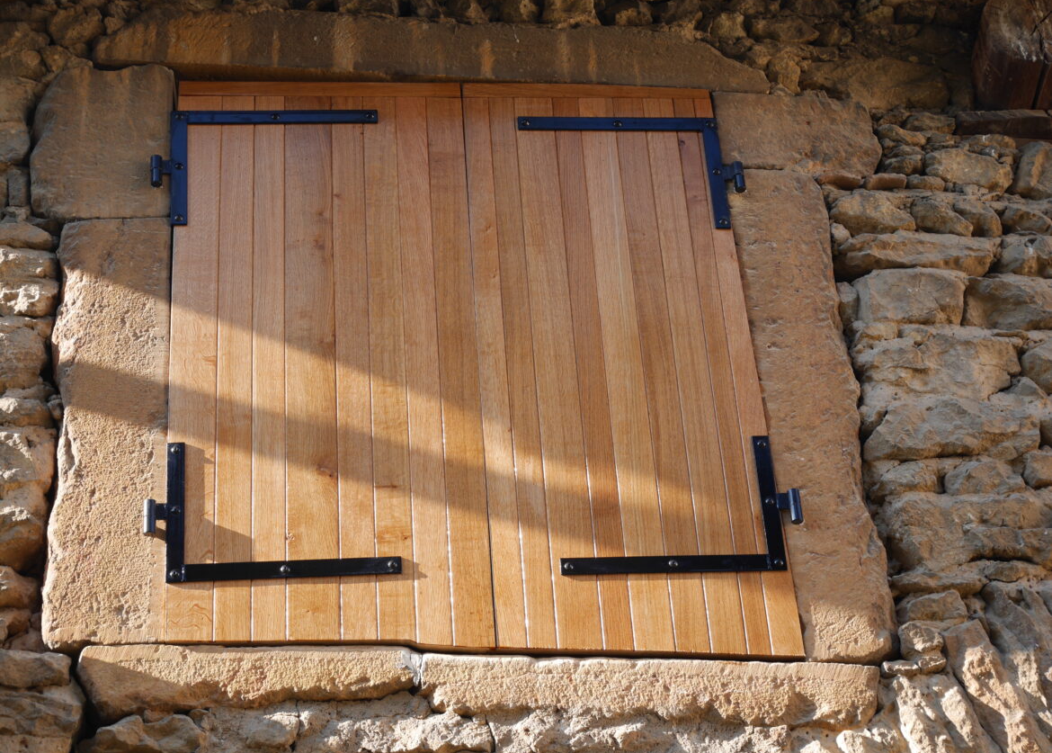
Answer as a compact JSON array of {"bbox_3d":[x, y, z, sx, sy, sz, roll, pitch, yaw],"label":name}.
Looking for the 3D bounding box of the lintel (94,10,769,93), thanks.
[{"bbox_3d":[-0.215,-0.697,4.551,1.534,0.208,0.200,1,-32,-5],"label":"lintel"}]

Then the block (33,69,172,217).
[{"bbox_3d":[-1.010,-0.507,4.705,0.328,0.467,0.200,-1,-32,-6],"label":"block"}]

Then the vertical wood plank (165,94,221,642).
[{"bbox_3d":[-0.738,-0.061,4.355,0.106,1.434,0.030,-1,-32,-6],"label":"vertical wood plank"}]

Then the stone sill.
[{"bbox_3d":[-0.087,0.642,3.759,1.522,0.154,0.220,1,-32,-5],"label":"stone sill"}]

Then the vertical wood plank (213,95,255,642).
[{"bbox_3d":[-0.594,-0.056,3.995,0.071,1.309,0.028,0,-31,-7],"label":"vertical wood plank"}]

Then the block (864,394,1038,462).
[{"bbox_3d":[0.877,0.142,4.102,0.373,0.154,0.140,0,-31,-7],"label":"block"}]

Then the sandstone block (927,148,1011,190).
[{"bbox_3d":[1.009,-0.437,4.500,0.191,0.117,0.130,-1,-32,-6],"label":"sandstone block"}]

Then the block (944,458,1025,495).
[{"bbox_3d":[0.939,0.239,4.072,0.168,0.083,0.130,-1,-32,-6],"label":"block"}]

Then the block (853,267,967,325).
[{"bbox_3d":[0.908,-0.151,4.694,0.273,0.165,0.150,-1,-32,-6],"label":"block"}]

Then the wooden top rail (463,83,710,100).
[{"bbox_3d":[0.137,-0.640,4.433,0.566,0.045,0.030,-1,-32,-6],"label":"wooden top rail"}]

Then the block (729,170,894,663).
[{"bbox_3d":[0.647,0.098,4.492,0.226,1.292,0.180,-1,-32,-6],"label":"block"}]

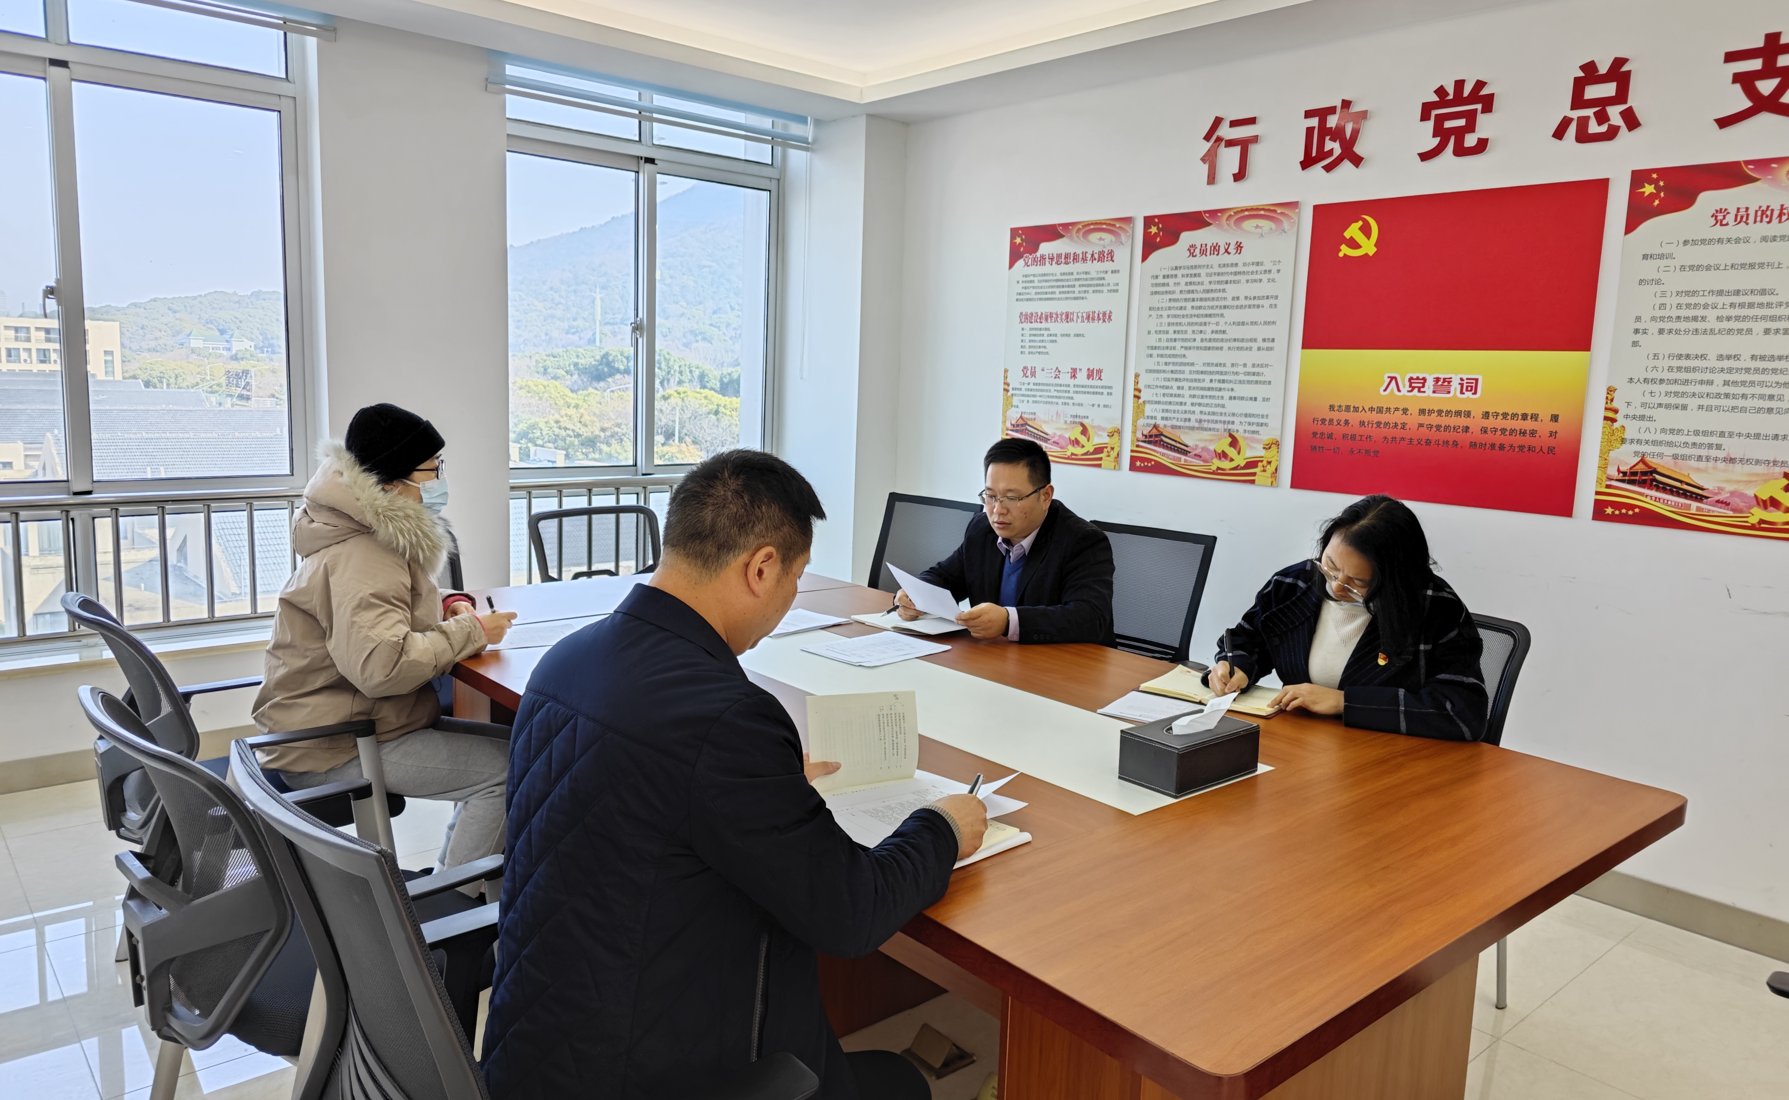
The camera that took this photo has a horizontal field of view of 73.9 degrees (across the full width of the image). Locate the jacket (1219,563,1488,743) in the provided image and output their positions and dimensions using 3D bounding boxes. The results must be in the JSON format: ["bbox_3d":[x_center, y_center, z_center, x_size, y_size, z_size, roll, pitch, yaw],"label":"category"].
[{"bbox_3d":[1.050,0.302,2.590,0.580,0.540,0.610,-5,11,-41],"label":"jacket"}]

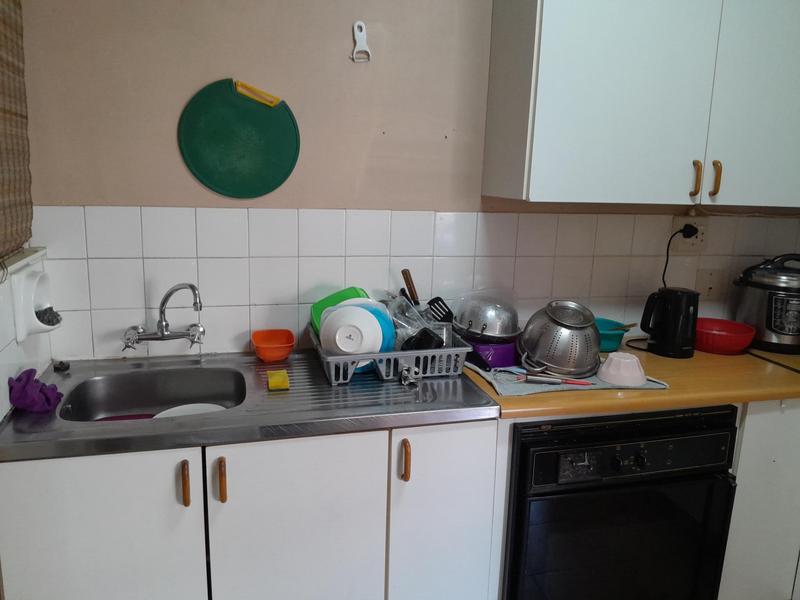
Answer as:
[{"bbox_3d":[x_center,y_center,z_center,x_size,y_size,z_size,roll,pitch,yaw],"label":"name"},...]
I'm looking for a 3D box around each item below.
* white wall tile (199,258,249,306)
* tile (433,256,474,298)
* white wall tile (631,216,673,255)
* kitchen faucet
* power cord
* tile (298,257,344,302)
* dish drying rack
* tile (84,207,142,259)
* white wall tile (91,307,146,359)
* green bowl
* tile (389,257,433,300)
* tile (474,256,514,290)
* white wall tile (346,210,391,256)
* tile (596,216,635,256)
[{"bbox_3d":[-0.548,-0.056,1.881,0.150,0.150,0.010,-1,10,-14],"label":"white wall tile"},{"bbox_3d":[0.185,-0.071,2.035,0.149,0.148,0.008,-1,11,-15],"label":"tile"},{"bbox_3d":[0.914,-0.234,2.196,0.149,0.148,0.008,-1,11,-15],"label":"white wall tile"},{"bbox_3d":[-0.689,0.045,1.757,0.222,0.192,0.170,-1,10,-15],"label":"kitchen faucet"},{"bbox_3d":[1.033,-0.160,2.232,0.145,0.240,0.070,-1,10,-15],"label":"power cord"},{"bbox_3d":[-0.253,-0.062,1.947,0.150,0.150,0.008,-1,10,-15],"label":"tile"},{"bbox_3d":[-0.036,0.154,1.784,0.420,0.097,0.350,-1,10,-15],"label":"dish drying rack"},{"bbox_3d":[-0.847,-0.200,1.783,0.150,0.150,0.010,-1,11,-14],"label":"tile"},{"bbox_3d":[-0.848,0.102,1.831,0.150,0.148,0.010,-1,10,-14],"label":"white wall tile"},{"bbox_3d":[0.690,0.125,2.118,0.220,0.076,0.220,-1,11,-14],"label":"green bowl"},{"bbox_3d":[0.041,-0.069,2.025,0.150,0.150,0.008,-1,10,-15],"label":"tile"},{"bbox_3d":[0.335,-0.076,2.102,0.150,0.150,0.008,-1,10,-15],"label":"tile"},{"bbox_3d":[-0.102,-0.212,1.933,0.149,0.148,0.008,-1,11,-15],"label":"white wall tile"},{"bbox_3d":[0.779,-0.236,2.192,0.150,0.150,0.008,-1,10,-15],"label":"tile"}]

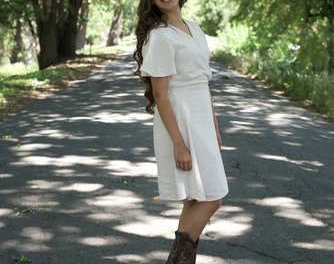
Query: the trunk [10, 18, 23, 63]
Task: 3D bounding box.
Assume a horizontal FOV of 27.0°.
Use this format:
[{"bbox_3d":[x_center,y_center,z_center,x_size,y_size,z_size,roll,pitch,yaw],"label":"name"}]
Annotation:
[{"bbox_3d":[-7.148,-4.346,33.000,0.550,2.100,0.550,0,8,0],"label":"trunk"}]

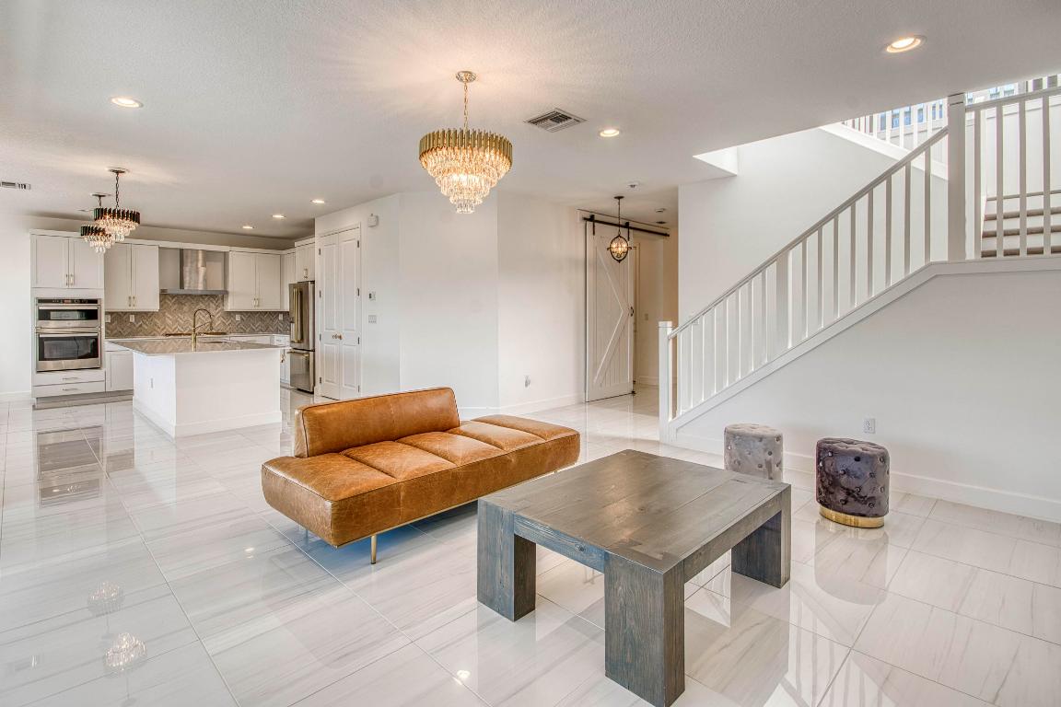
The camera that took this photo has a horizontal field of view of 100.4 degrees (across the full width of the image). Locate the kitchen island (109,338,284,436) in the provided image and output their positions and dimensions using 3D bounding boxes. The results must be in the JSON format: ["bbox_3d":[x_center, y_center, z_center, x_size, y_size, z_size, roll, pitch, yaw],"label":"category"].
[{"bbox_3d":[-4.429,0.343,5.811,2.574,0.929,1.342,4,6,45],"label":"kitchen island"}]

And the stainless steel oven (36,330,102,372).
[{"bbox_3d":[-7.251,-0.079,6.964,0.720,0.650,0.570,-3,5,-41],"label":"stainless steel oven"}]

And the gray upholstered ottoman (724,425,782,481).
[{"bbox_3d":[1.736,0.825,3.450,0.410,0.475,0.410,0,4,0],"label":"gray upholstered ottoman"}]

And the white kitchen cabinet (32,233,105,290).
[{"bbox_3d":[-7.265,-1.415,6.976,0.800,0.770,0.600,-3,5,-41],"label":"white kitchen cabinet"}]

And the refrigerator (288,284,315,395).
[{"bbox_3d":[-3.700,-0.302,7.741,0.861,1.837,0.718,4,6,43],"label":"refrigerator"}]

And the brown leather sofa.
[{"bbox_3d":[-0.648,0.686,3.111,0.903,0.777,1.941,4,6,43],"label":"brown leather sofa"}]

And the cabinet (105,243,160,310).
[{"bbox_3d":[-6.824,-1.288,7.538,0.740,1.120,0.340,-3,5,-41],"label":"cabinet"}]

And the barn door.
[{"bbox_3d":[1.304,-0.677,7.117,1.200,2.700,0.050,-3,5,-41],"label":"barn door"}]

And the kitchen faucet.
[{"bbox_3d":[-4.071,-0.312,5.489,0.250,0.460,0.080,-3,5,-40],"label":"kitchen faucet"}]

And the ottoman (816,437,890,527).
[{"bbox_3d":[2.180,0.864,2.999,0.410,0.480,0.410,0,4,0],"label":"ottoman"}]

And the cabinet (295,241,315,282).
[{"bbox_3d":[-3.650,-1.569,7.774,0.900,0.630,0.600,3,5,40],"label":"cabinet"}]

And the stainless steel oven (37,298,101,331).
[{"bbox_3d":[-7.100,-0.613,6.802,0.694,0.454,0.426,-4,6,-44],"label":"stainless steel oven"}]

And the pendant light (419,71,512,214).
[{"bbox_3d":[-0.413,-1.341,2.835,0.600,0.880,0.600,0,4,0],"label":"pendant light"}]

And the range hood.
[{"bbox_3d":[-6.042,-1.462,7.939,0.917,0.808,0.473,-4,6,-44],"label":"range hood"}]

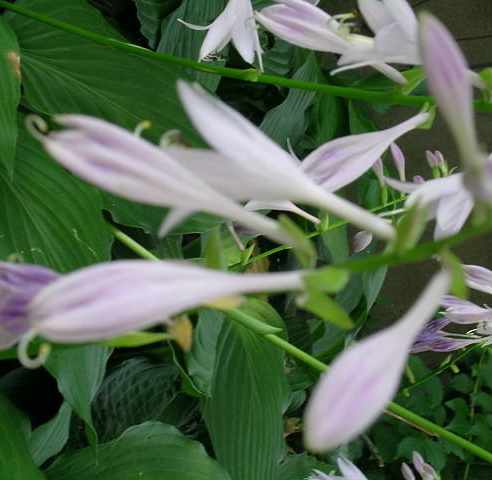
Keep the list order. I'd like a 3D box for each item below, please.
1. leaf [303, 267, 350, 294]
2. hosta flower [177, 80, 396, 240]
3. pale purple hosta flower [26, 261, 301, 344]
[{"bbox_3d":[0.017,0.009,0.260,0.004,0.011,0.006,-9,90,-81],"label":"leaf"},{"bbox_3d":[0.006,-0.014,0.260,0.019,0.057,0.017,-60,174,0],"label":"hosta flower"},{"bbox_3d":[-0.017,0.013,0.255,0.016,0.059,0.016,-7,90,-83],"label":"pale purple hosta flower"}]

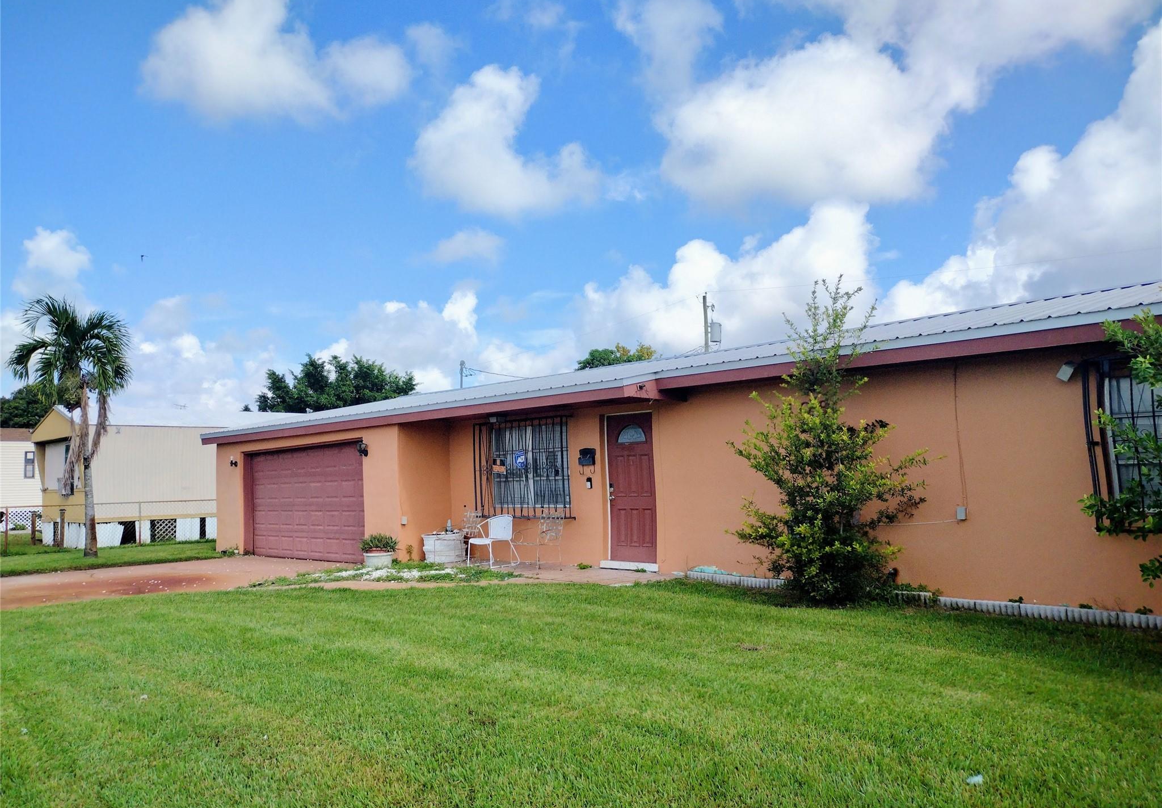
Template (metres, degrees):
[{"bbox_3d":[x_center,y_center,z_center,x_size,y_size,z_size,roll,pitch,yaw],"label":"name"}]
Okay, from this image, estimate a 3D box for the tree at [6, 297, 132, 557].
[{"bbox_3d":[-11.956,0.505,21.126,2.700,6.050,2.700,0,-5,-29],"label":"tree"}]

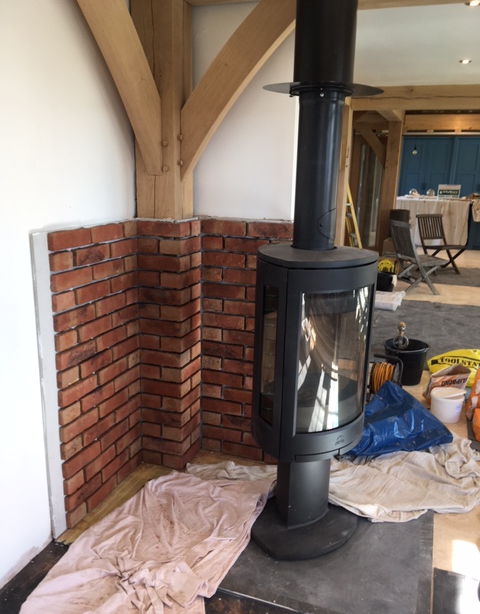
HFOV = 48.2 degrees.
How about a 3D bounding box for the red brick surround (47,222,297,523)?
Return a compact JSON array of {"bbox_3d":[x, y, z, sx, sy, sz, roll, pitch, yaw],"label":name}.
[{"bbox_3d":[-0.236,0.263,2.287,0.675,1.190,0.815,6,15,20],"label":"red brick surround"}]

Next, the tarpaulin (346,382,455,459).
[{"bbox_3d":[0.825,0.600,3.090,0.660,0.210,0.570,-2,14,-12],"label":"tarpaulin"}]

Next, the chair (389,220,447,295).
[{"bbox_3d":[2.345,-0.657,7.110,0.580,0.890,0.480,-2,14,-14],"label":"chair"}]

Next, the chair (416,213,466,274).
[{"bbox_3d":[3.200,-0.983,8.540,0.480,0.890,0.580,-5,15,-25],"label":"chair"}]

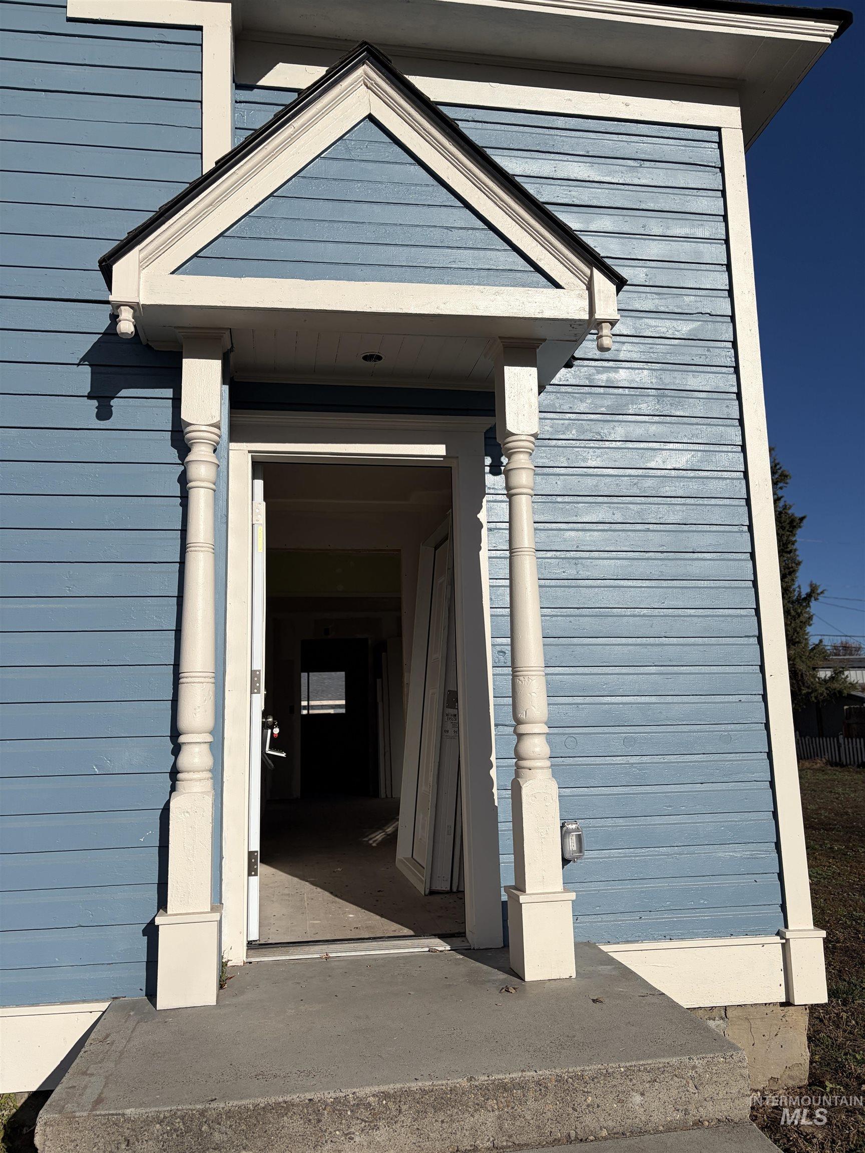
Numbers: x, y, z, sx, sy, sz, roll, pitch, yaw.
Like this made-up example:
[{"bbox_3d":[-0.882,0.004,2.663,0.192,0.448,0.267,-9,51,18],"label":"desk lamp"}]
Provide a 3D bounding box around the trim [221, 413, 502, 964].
[{"bbox_3d":[-0.287,0.410,3.741,1.175,2.307,0.164,0,-9,-8],"label":"trim"}]

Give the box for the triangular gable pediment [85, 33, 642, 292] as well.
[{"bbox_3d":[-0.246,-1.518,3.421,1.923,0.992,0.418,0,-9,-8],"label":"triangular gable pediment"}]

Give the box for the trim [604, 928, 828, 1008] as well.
[{"bbox_3d":[1.194,1.685,3.701,1.022,0.304,0.104,0,-9,-8],"label":"trim"}]

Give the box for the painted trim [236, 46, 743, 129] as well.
[{"bbox_3d":[0.330,-2.417,4.278,2.527,0.235,0.045,0,-9,-8],"label":"painted trim"}]

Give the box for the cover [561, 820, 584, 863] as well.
[{"bbox_3d":[0.603,1.131,3.713,0.078,0.160,0.067,0,-9,-8],"label":"cover"}]

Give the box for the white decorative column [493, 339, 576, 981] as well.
[{"bbox_3d":[0.391,0.271,3.433,0.210,2.456,0.209,0,-9,-8],"label":"white decorative column"}]

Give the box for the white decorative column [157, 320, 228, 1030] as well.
[{"bbox_3d":[-0.868,0.260,3.210,0.214,2.456,0.201,0,-9,-8],"label":"white decorative column"}]

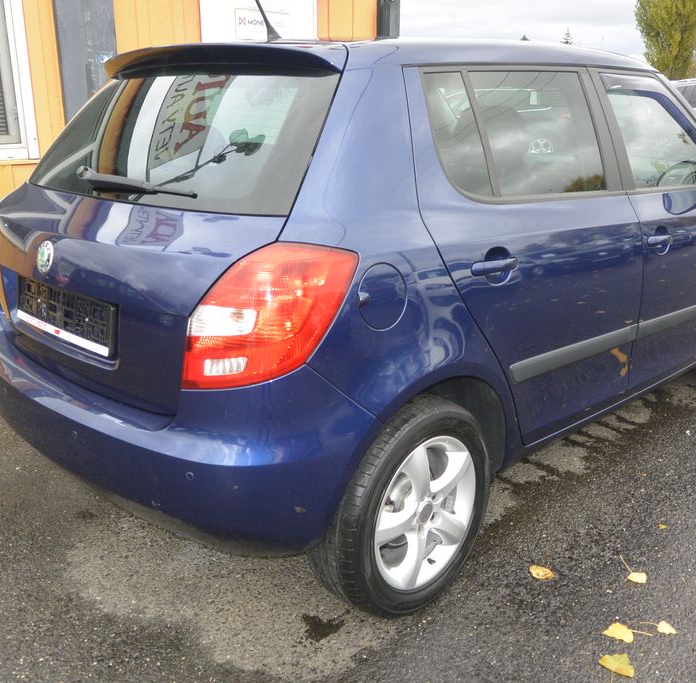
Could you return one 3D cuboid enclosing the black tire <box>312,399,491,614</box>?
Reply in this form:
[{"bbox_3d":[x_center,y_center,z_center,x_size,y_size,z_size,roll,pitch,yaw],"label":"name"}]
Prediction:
[{"bbox_3d":[0.150,0.426,2.067,0.590,0.585,0.200,-17,23,-42],"label":"black tire"}]

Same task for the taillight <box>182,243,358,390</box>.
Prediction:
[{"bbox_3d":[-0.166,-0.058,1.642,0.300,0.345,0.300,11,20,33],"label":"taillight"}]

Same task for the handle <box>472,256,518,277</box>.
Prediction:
[{"bbox_3d":[0.373,-0.191,1.954,0.048,0.037,0.200,16,18,43],"label":"handle"}]

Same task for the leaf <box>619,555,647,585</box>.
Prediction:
[{"bbox_3d":[0.832,0.662,2.229,0.056,0.012,0.130,2,17,9],"label":"leaf"}]

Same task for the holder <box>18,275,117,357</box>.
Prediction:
[{"bbox_3d":[-0.738,-0.079,1.995,0.530,0.126,0.025,16,14,43],"label":"holder"}]

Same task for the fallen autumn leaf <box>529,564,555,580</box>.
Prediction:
[{"bbox_3d":[0.553,0.655,2.183,0.057,0.014,0.074,-4,17,-11],"label":"fallen autumn leaf"}]

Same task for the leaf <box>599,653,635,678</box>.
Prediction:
[{"bbox_3d":[0.652,0.763,1.823,0.082,0.012,0.078,14,22,39],"label":"leaf"}]

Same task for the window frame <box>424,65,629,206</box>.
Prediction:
[{"bbox_3d":[0.520,-0.589,2.183,0.878,0.426,0.060,-17,-1,-42],"label":"window frame"}]

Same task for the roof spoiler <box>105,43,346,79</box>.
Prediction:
[{"bbox_3d":[-0.415,-0.778,2.126,0.240,0.100,1.080,-16,23,-42],"label":"roof spoiler"}]

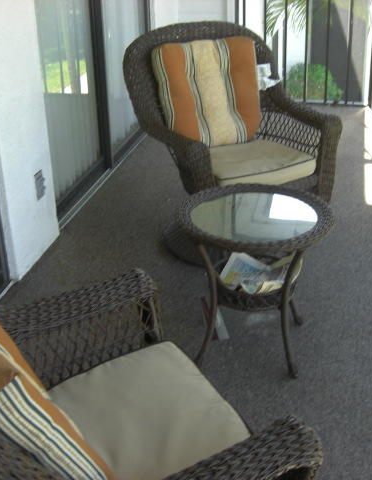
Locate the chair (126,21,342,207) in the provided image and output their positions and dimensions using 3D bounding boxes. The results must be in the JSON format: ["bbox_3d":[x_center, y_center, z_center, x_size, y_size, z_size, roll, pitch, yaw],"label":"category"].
[{"bbox_3d":[0.194,-0.468,3.272,0.788,0.944,0.795,-12,26,-20],"label":"chair"}]

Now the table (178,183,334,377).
[{"bbox_3d":[0.235,0.145,2.461,0.523,0.507,0.523,4,25,13],"label":"table"}]

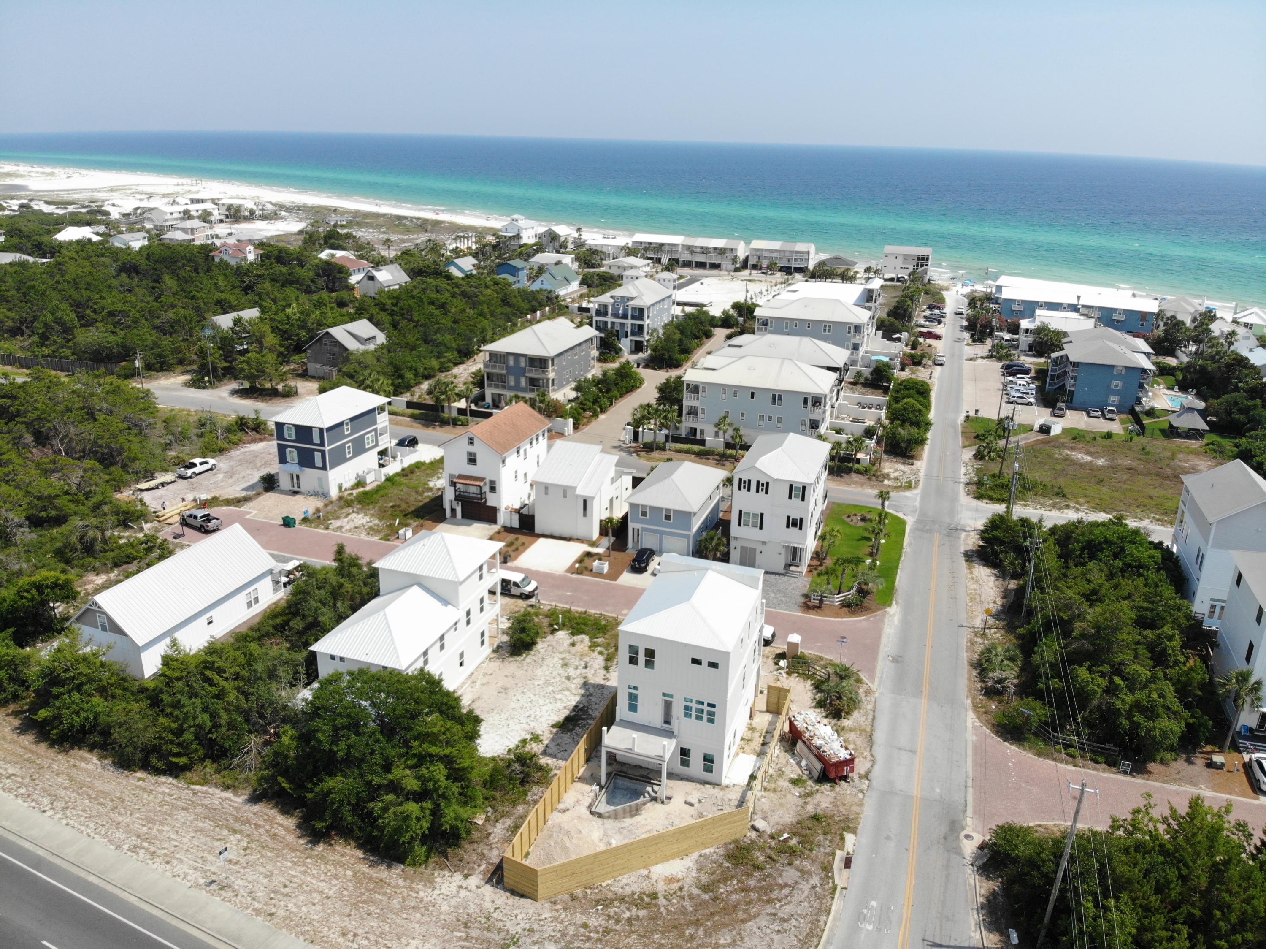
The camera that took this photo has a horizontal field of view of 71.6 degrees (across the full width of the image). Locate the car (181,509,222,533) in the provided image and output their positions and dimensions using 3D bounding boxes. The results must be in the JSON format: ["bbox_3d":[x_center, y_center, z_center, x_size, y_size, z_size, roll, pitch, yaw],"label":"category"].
[{"bbox_3d":[-53.502,5.508,108.617,5.850,1.900,2.050,14,24,29],"label":"car"}]

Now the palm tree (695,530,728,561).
[{"bbox_3d":[9.396,8.418,103.044,3.631,3.631,3.631,1,21,-1],"label":"palm tree"}]

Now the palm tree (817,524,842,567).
[{"bbox_3d":[22.997,8.386,103.306,3.052,4.782,2.849,9,22,18],"label":"palm tree"}]

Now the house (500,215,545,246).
[{"bbox_3d":[-48.002,-105.578,381.597,11.500,13.740,13.500,13,24,28],"label":"house"}]

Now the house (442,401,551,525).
[{"bbox_3d":[-17.848,-1.847,115.894,8.877,12.205,14.727,8,22,17],"label":"house"}]

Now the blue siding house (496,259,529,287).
[{"bbox_3d":[-37.933,-63.899,279.981,8.343,8.343,13.531,9,22,18],"label":"blue siding house"}]

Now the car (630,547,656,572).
[{"bbox_3d":[1.420,9.619,102.306,1.984,1.750,4.833,9,22,18],"label":"car"}]

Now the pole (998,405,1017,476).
[{"bbox_3d":[58.291,-4.947,136.557,1.700,12.286,0.900,8,22,17],"label":"pole"}]

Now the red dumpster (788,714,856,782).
[{"bbox_3d":[16.087,23.055,75.209,2.420,1.900,6.550,-7,22,-20],"label":"red dumpster"}]

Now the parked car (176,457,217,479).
[{"bbox_3d":[-65.839,-1.070,132.654,2.000,1.930,5.850,10,23,22],"label":"parked car"}]

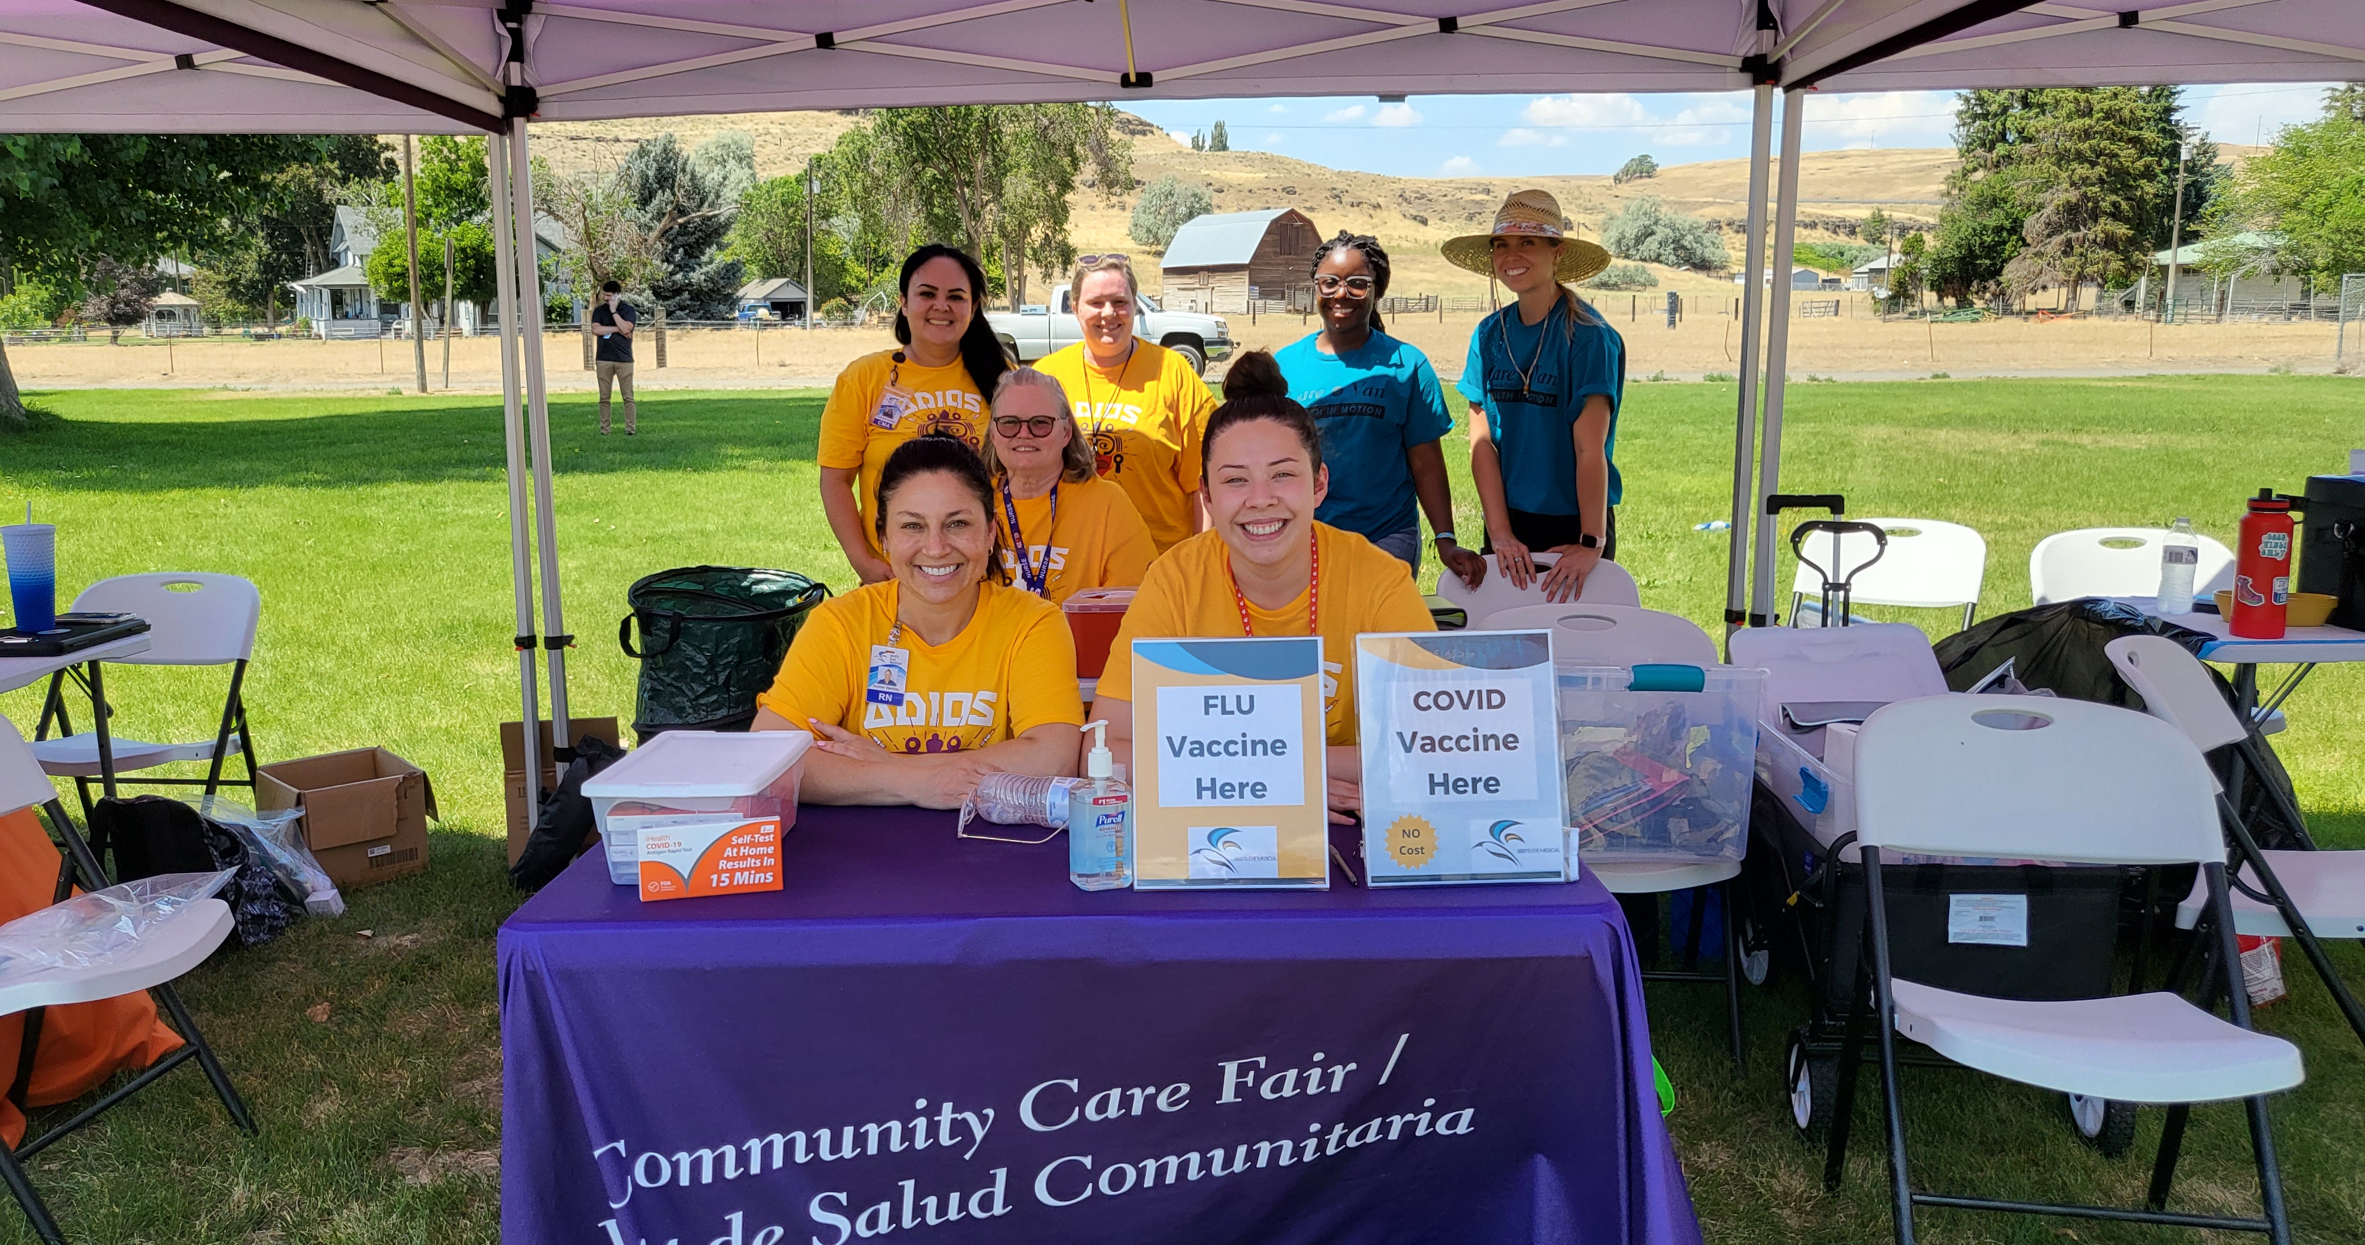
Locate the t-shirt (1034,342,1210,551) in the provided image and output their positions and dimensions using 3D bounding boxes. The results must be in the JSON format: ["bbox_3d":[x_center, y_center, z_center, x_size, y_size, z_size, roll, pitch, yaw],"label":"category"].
[{"bbox_3d":[-0.174,-0.394,4.598,0.520,0.670,0.290,0,9,0],"label":"t-shirt"}]

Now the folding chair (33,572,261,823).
[{"bbox_3d":[-2.510,0.296,4.136,0.485,0.810,0.520,1,10,8],"label":"folding chair"}]

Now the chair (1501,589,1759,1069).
[{"bbox_3d":[0.775,0.404,3.248,0.485,0.830,0.530,1,10,5],"label":"chair"}]

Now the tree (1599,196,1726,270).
[{"bbox_3d":[45.886,-37.310,170.000,12.200,7.140,10.610,0,10,0],"label":"tree"}]

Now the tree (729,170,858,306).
[{"bbox_3d":[-30.922,-30.331,141.900,10.500,11.800,10.000,0,10,0],"label":"tree"}]

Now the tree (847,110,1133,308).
[{"bbox_3d":[-12.290,-27.668,112.000,17.470,16.060,14.560,0,10,0],"label":"tree"}]

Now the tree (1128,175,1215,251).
[{"bbox_3d":[-1.127,-41.595,180.540,9.200,8.200,9.000,0,10,0],"label":"tree"}]

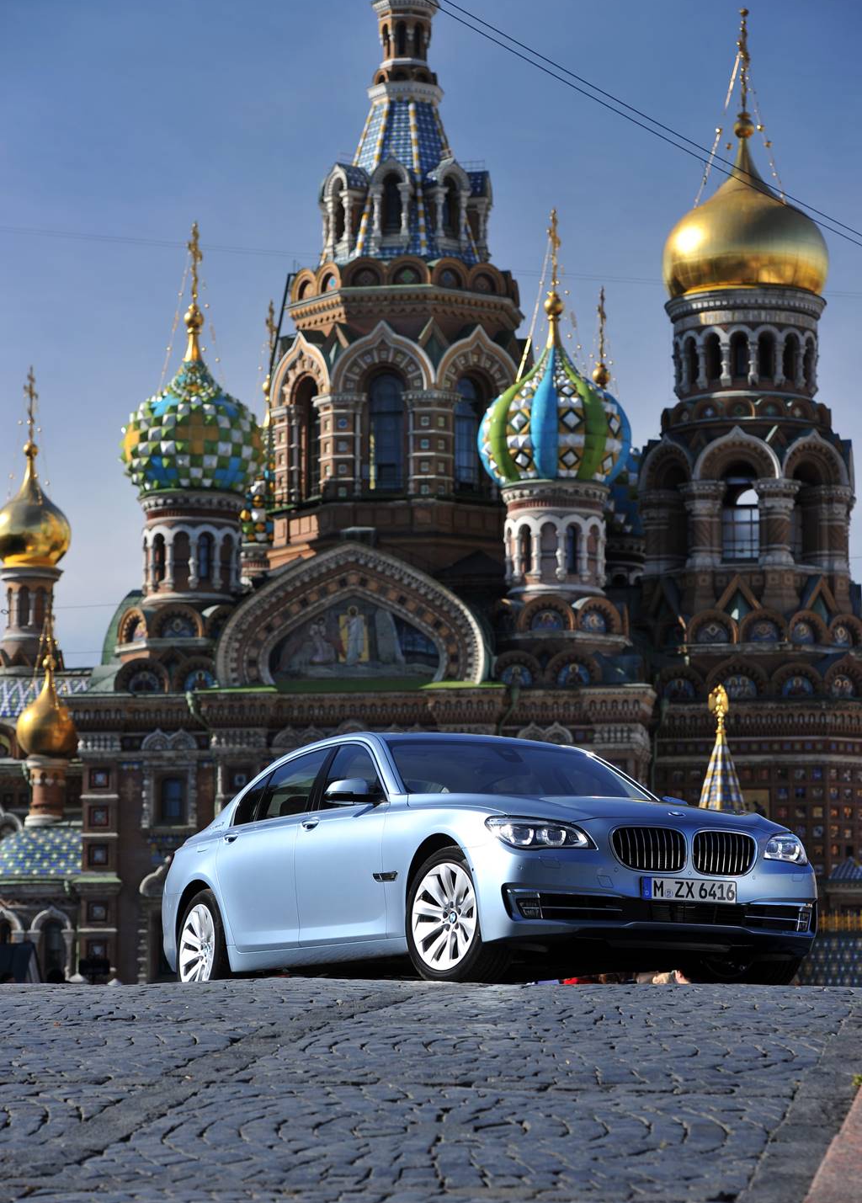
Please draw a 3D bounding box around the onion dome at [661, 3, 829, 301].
[{"bbox_3d":[20.403,-29.011,244.856,10.674,19.071,10.674,-1,-6,10],"label":"onion dome"}]

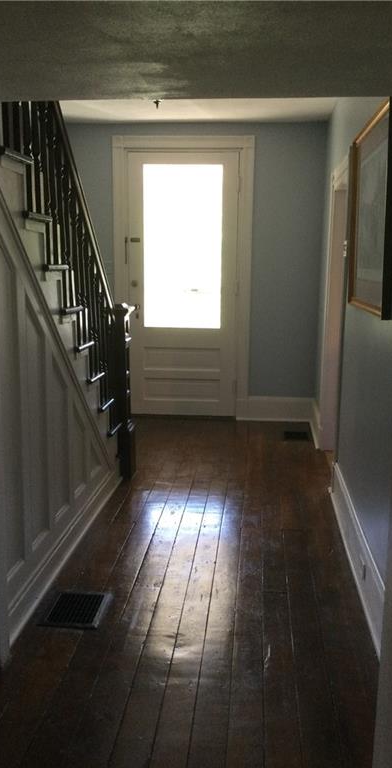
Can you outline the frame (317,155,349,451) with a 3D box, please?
[{"bbox_3d":[0.946,-0.384,4.499,0.137,2.006,1.061,2,10,5],"label":"frame"}]

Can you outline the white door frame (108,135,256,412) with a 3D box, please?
[{"bbox_3d":[-0.119,-0.896,6.043,1.199,2.434,0.141,2,10,5],"label":"white door frame"}]

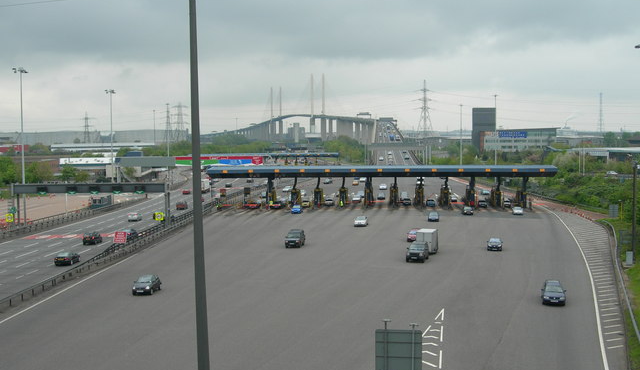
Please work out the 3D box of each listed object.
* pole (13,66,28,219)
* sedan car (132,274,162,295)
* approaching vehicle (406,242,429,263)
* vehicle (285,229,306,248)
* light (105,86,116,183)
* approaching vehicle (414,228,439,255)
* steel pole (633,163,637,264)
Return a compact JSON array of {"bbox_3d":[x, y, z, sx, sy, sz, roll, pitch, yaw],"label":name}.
[{"bbox_3d":[-45.970,-5.615,117.275,2.300,24.800,2.000,-1,4,0],"label":"pole"},{"bbox_3d":[-15.866,9.112,69.749,1.680,1.450,3.900,0,4,3],"label":"sedan car"},{"bbox_3d":[10.960,7.467,84.607,1.896,1.796,4.497,0,4,14],"label":"approaching vehicle"},{"bbox_3d":[-3.113,6.817,96.473,1.869,1.913,4.499,0,4,5],"label":"vehicle"},{"bbox_3d":[-42.077,-7.391,153.287,2.200,23.600,2.000,-1,4,0],"label":"light"},{"bbox_3d":[12.675,6.666,89.540,1.967,2.597,3.094,1,4,19],"label":"approaching vehicle"},{"bbox_3d":[31.355,2.739,75.500,0.360,10.200,0.360,-1,4,0],"label":"steel pole"}]

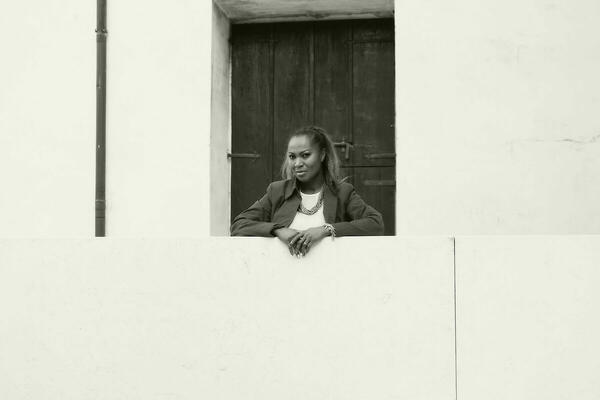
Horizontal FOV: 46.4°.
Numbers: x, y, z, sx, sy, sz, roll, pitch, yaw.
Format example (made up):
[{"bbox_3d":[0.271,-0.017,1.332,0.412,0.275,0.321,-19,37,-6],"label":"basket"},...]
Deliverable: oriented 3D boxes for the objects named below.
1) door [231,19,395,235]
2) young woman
[{"bbox_3d":[0.080,-0.074,4.439,1.040,2.130,0.070,0,-3,7],"label":"door"},{"bbox_3d":[0.040,0.450,3.230,0.690,1.550,0.520,0,-3,7],"label":"young woman"}]

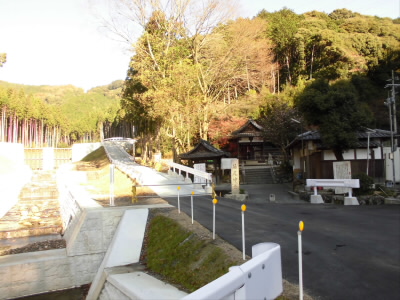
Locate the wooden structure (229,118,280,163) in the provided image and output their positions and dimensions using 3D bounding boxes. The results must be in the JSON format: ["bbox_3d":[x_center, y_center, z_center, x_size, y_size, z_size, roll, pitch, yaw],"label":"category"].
[{"bbox_3d":[5.987,-0.934,33.000,5.000,4.600,4.800,-2,-3,13],"label":"wooden structure"}]

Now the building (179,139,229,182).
[{"bbox_3d":[0.371,0.949,24.800,3.400,3.650,3.100,-2,-3,19],"label":"building"}]

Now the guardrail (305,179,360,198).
[{"bbox_3d":[5.778,1.661,13.200,0.240,0.770,2.400,1,-4,-40],"label":"guardrail"}]

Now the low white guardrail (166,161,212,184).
[{"bbox_3d":[-1.163,1.392,20.307,0.240,0.740,12.696,0,1,-16],"label":"low white guardrail"}]

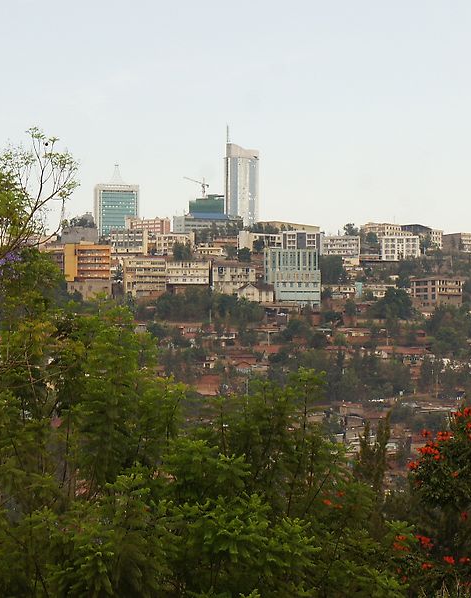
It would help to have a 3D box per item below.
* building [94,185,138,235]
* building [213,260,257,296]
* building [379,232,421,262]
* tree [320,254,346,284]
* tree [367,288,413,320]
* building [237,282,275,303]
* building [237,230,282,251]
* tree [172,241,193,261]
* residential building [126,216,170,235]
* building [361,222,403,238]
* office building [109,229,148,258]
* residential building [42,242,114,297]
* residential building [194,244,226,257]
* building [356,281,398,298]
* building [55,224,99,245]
[{"bbox_3d":[-100.610,-74.820,1730.000,35.000,46.000,20.000,0,-2,-13],"label":"building"},{"bbox_3d":[-0.460,-9.720,947.000,19.500,15.500,12.000,0,-3,-3],"label":"building"},{"bbox_3d":[82.560,-25.600,1027.000,18.500,14.500,13.000,0,-3,-6],"label":"building"},{"bbox_3d":[44.540,-13.410,930.000,12.000,13.800,11.500,0,-2,0],"label":"tree"},{"bbox_3d":[69.840,2.490,928.000,19.000,14.500,19.000,0,0,0],"label":"tree"},{"bbox_3d":[7.820,-2.540,800.000,10.000,7.800,10.500,-1,-2,33],"label":"building"},{"bbox_3d":[11.960,-28.160,1020.000,20.000,10.500,11.000,2,-4,-41],"label":"building"},{"bbox_3d":[-23.960,-21.700,925.000,8.800,9.000,8.800,0,-3,0],"label":"tree"},{"bbox_3d":[-60.160,-48.750,1415.000,33.000,14.000,12.000,-2,-4,38],"label":"residential building"},{"bbox_3d":[85.410,-38.580,1197.000,22.000,12.000,14.000,0,0,-20],"label":"building"},{"bbox_3d":[-56.790,-29.460,1086.000,19.000,15.800,12.000,0,0,9],"label":"office building"},{"bbox_3d":[-70.270,-12.670,910.000,31.000,24.500,15.000,0,-2,-2],"label":"residential building"},{"bbox_3d":[-12.710,-24.650,1040.000,16.000,6.000,9.500,0,-2,-3],"label":"residential building"},{"bbox_3d":[66.970,-4.480,965.000,19.500,8.400,10.000,0,0,0],"label":"building"},{"bbox_3d":[-77.260,-30.270,1007.000,20.000,12.000,14.000,0,-3,-5],"label":"building"}]

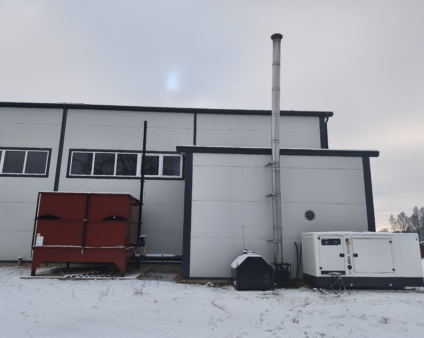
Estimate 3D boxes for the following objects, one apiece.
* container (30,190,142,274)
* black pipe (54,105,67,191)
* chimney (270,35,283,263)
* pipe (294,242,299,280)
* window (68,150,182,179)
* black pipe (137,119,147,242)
[{"bbox_3d":[-4.369,2.347,10.880,3.089,2.691,1.872,1,-11,-2],"label":"container"},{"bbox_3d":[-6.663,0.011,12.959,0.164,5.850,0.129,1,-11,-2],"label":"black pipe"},{"bbox_3d":[2.151,-0.931,9.732,0.363,7.741,0.363,2,-11,-2],"label":"chimney"},{"bbox_3d":[2.614,2.859,9.279,0.127,1.109,0.094,1,-11,-2],"label":"pipe"},{"bbox_3d":[-3.743,-0.167,13.128,5.019,1.252,0.117,1,-11,-2],"label":"window"},{"bbox_3d":[-2.684,0.403,11.551,0.110,4.735,0.110,1,-11,-2],"label":"black pipe"}]

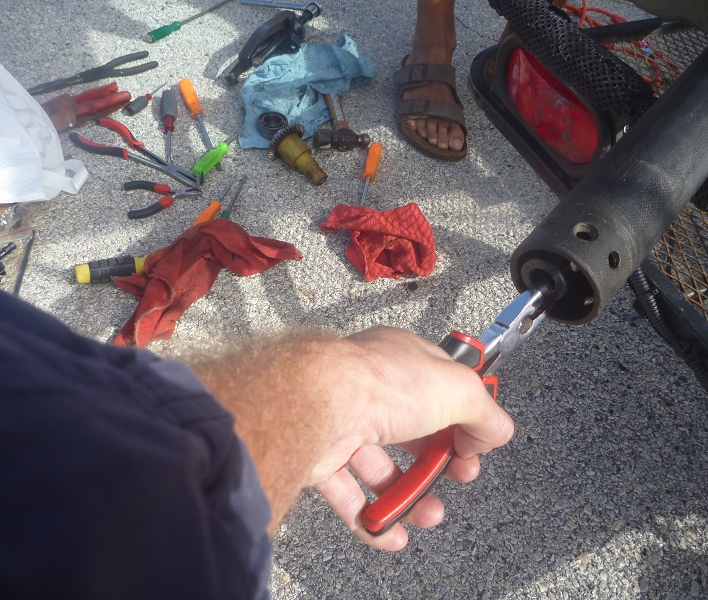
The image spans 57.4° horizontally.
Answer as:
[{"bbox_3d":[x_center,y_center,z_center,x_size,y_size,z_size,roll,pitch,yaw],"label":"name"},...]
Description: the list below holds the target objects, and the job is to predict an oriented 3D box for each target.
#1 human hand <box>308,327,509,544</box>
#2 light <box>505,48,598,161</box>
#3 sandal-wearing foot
[{"bbox_3d":[0.036,0.081,0.385,0.120,0.100,0.095,-10,41,-47],"label":"human hand"},{"bbox_3d":[0.182,-0.179,0.592,0.036,0.056,0.160,-13,48,-12],"label":"light"},{"bbox_3d":[0.122,-0.341,1.042,0.109,0.100,0.265,-2,47,-2],"label":"sandal-wearing foot"}]

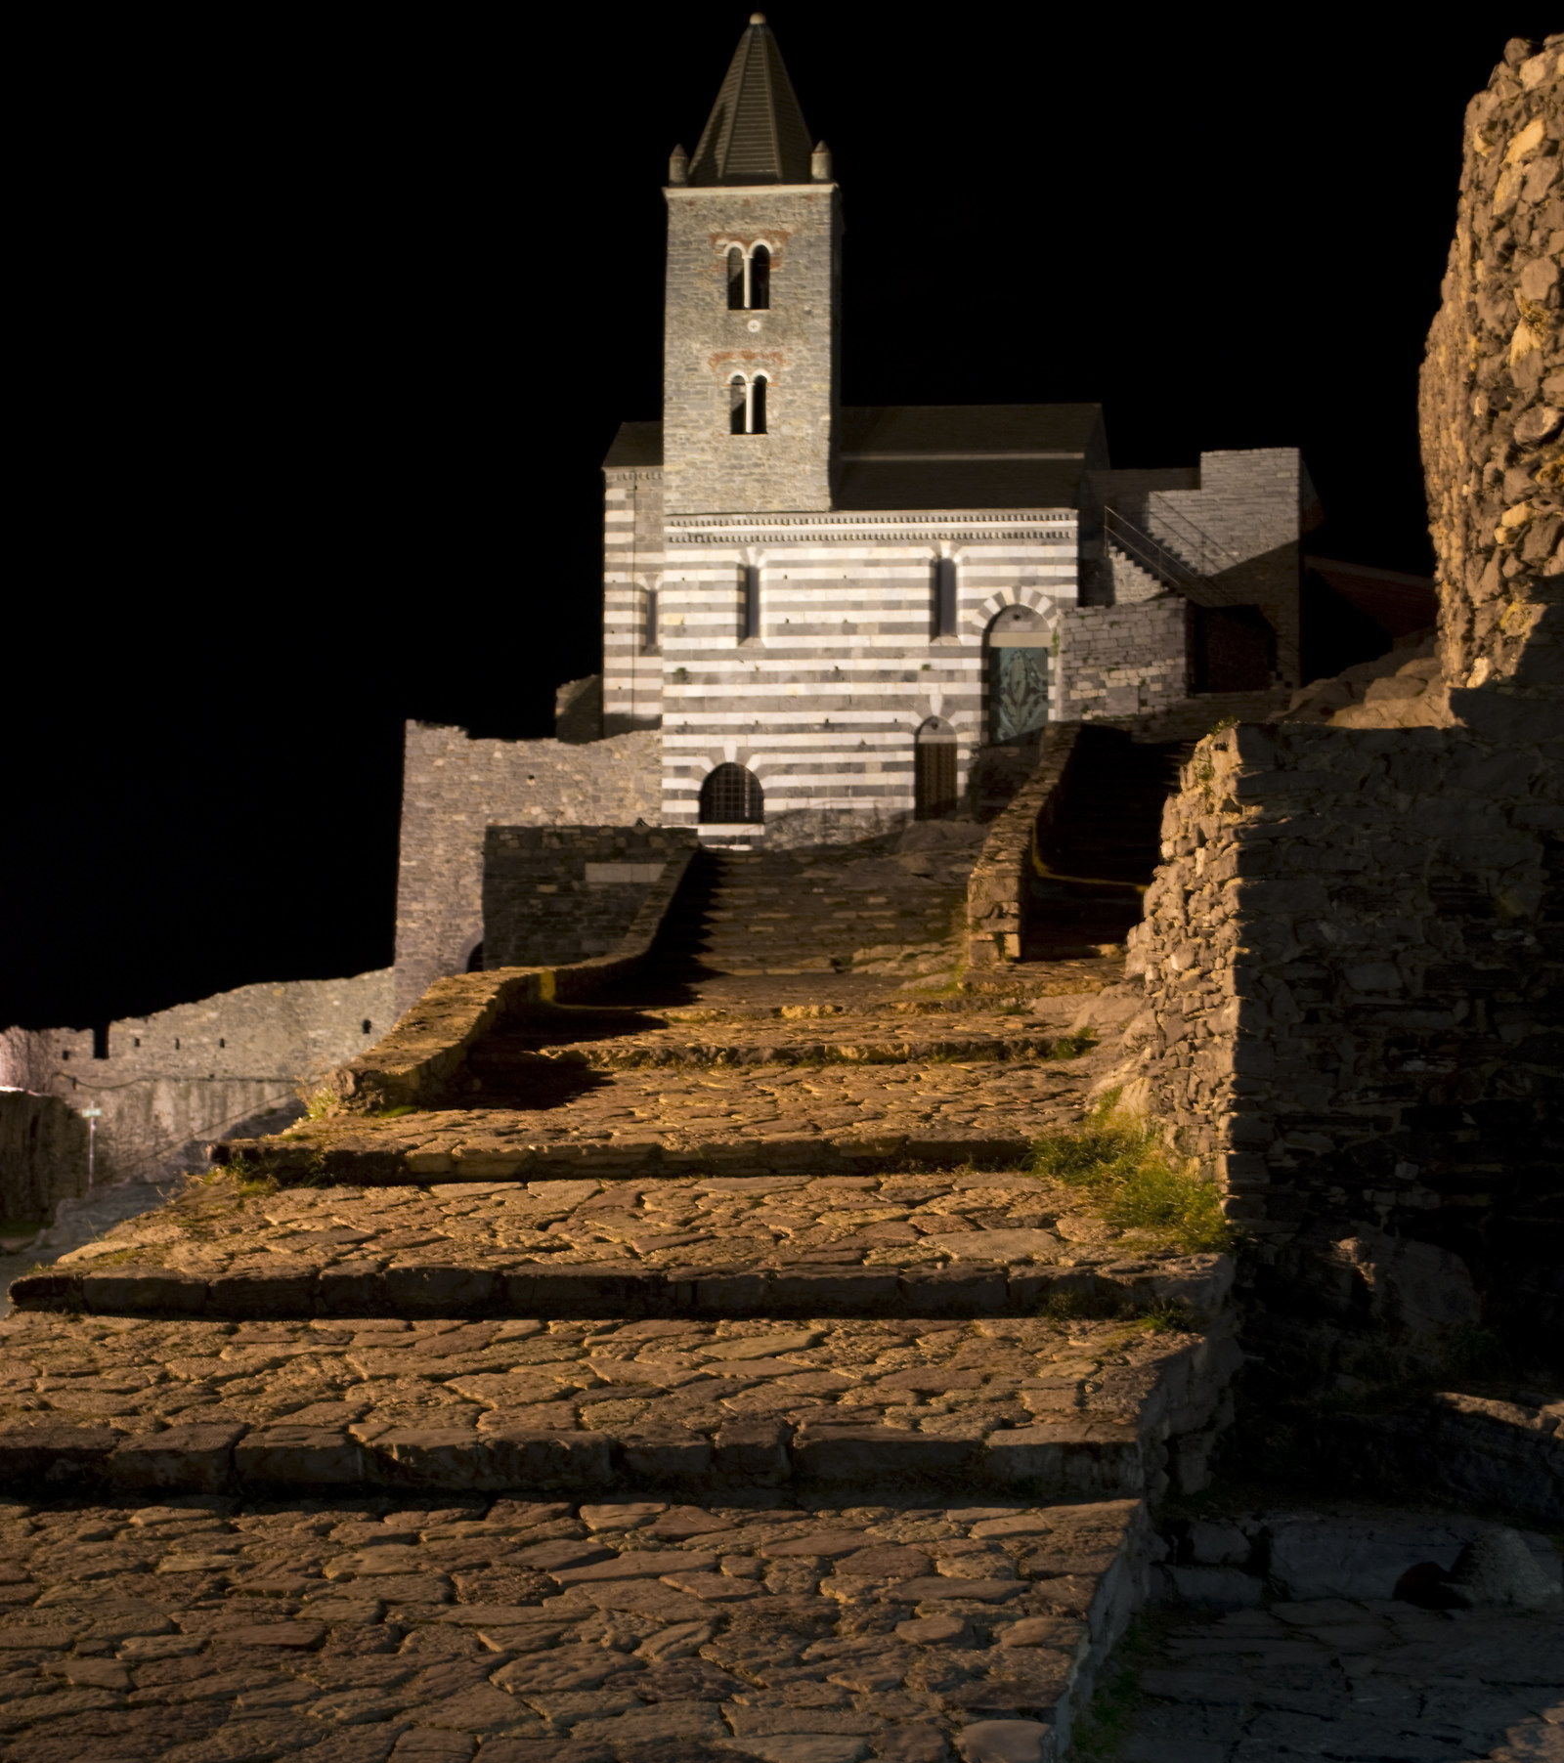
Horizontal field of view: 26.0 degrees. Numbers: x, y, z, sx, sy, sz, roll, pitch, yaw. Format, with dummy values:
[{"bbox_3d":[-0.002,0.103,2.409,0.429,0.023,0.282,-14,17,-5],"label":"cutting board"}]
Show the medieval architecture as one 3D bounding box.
[{"bbox_3d":[4.870,-11.930,94.540,18.680,23.000,12.500,-1,-6,5],"label":"medieval architecture"}]

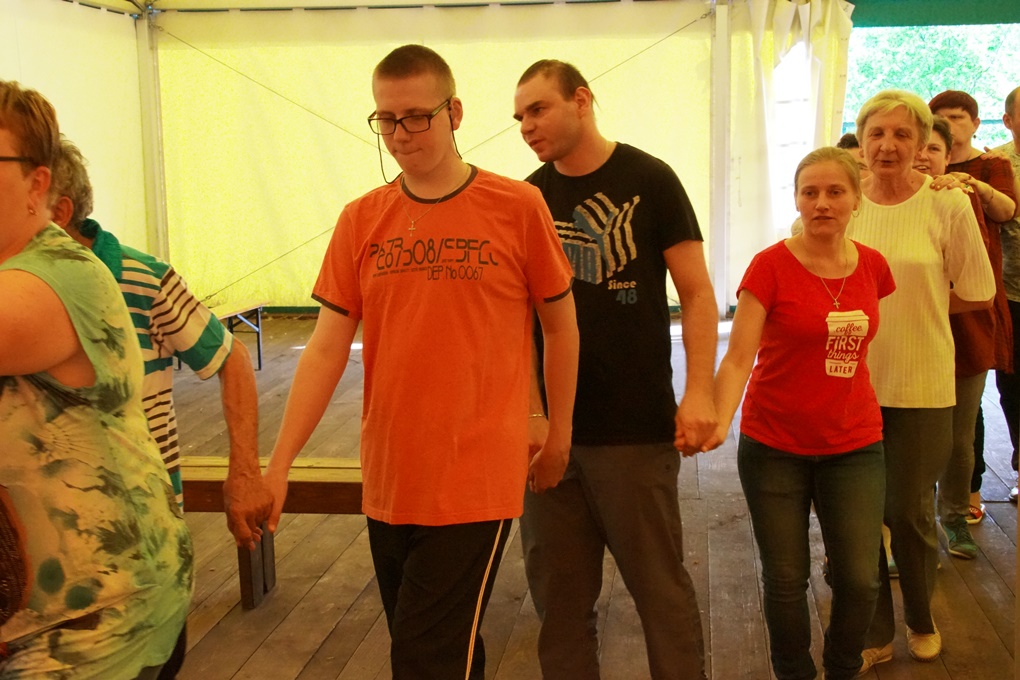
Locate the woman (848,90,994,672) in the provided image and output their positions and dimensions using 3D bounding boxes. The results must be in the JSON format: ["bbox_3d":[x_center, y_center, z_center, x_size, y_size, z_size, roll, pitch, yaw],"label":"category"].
[{"bbox_3d":[1.101,0.115,3.685,0.540,1.645,0.470,2,8,22],"label":"woman"}]

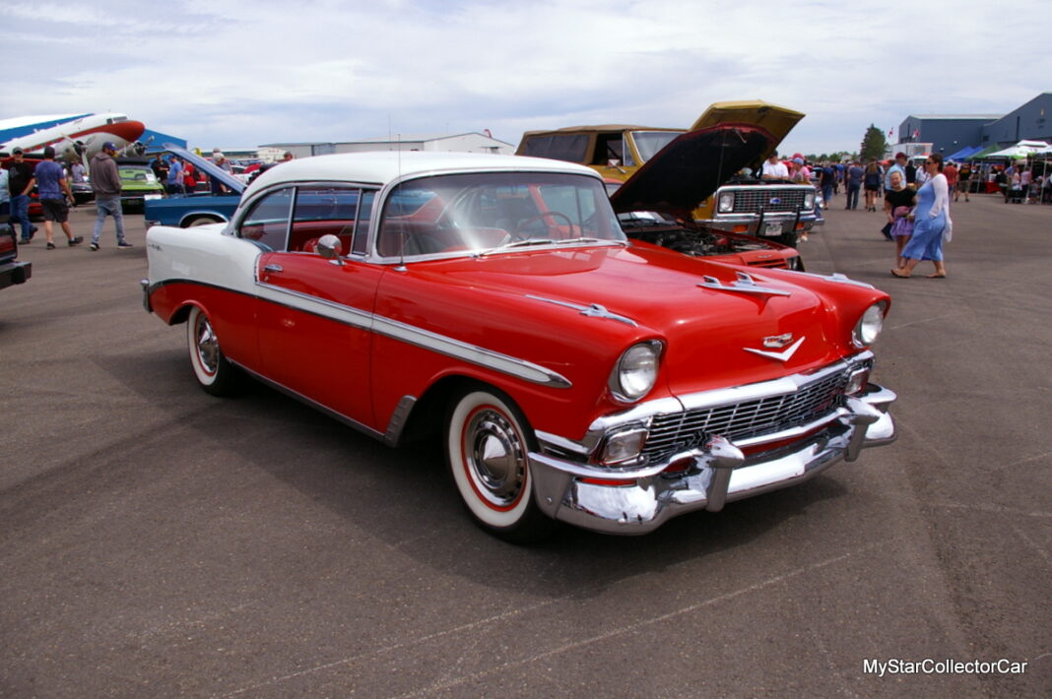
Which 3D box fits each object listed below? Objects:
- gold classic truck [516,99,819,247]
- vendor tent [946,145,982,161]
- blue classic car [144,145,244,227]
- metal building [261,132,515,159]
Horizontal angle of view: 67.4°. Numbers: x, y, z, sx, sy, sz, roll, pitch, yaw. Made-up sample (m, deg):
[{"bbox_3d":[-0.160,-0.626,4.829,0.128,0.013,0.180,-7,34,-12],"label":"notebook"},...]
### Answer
[{"bbox_3d":[1.762,-2.327,11.378,2.000,2.260,4.700,-8,15,-33],"label":"gold classic truck"},{"bbox_3d":[28.580,-11.683,50.651,3.300,3.100,3.300,5,14,21],"label":"vendor tent"},{"bbox_3d":[-3.710,-2.635,13.767,5.150,1.760,1.920,-4,14,-18],"label":"blue classic car"},{"bbox_3d":[-20.012,-26.522,108.912,33.500,5.700,17.500,10,16,36],"label":"metal building"}]

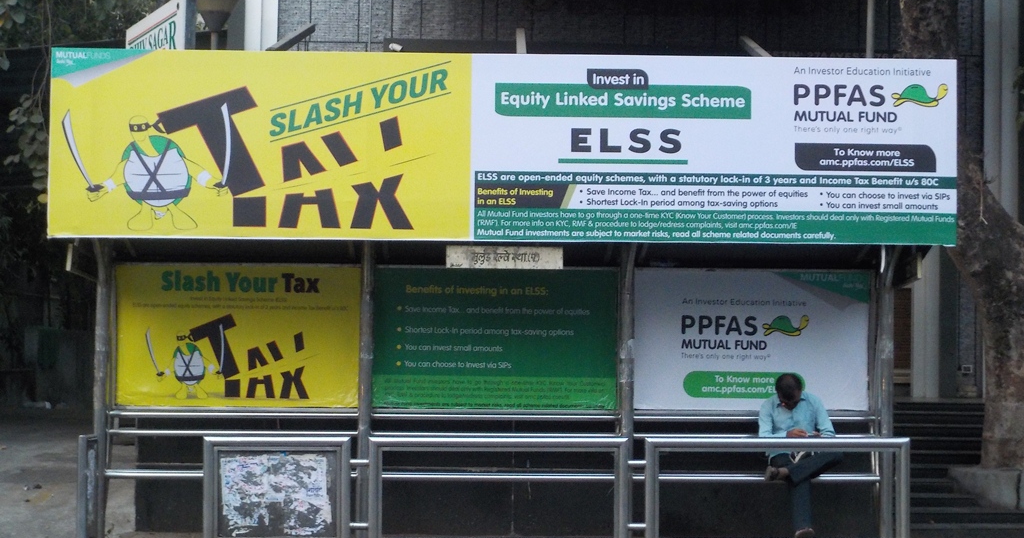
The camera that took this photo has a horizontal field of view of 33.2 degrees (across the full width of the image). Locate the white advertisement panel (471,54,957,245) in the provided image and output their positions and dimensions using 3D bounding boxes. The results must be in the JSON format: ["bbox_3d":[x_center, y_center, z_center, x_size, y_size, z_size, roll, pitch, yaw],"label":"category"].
[{"bbox_3d":[1.216,-0.714,10.346,2.943,1.128,0.070,1,-2,-3],"label":"white advertisement panel"}]

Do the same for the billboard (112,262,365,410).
[{"bbox_3d":[-1.828,0.447,11.519,1.656,0.968,0.050,1,-2,-3],"label":"billboard"}]

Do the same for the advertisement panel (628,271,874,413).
[{"bbox_3d":[1.598,0.483,11.679,1.667,0.972,0.050,1,-2,-3],"label":"advertisement panel"}]

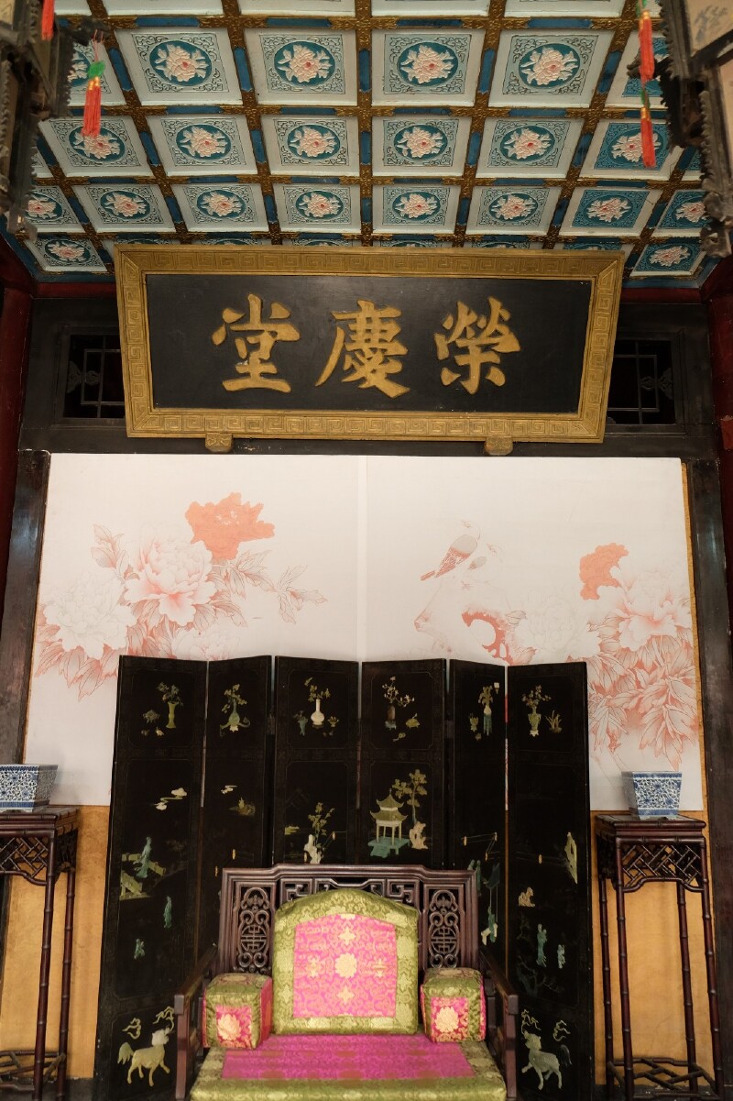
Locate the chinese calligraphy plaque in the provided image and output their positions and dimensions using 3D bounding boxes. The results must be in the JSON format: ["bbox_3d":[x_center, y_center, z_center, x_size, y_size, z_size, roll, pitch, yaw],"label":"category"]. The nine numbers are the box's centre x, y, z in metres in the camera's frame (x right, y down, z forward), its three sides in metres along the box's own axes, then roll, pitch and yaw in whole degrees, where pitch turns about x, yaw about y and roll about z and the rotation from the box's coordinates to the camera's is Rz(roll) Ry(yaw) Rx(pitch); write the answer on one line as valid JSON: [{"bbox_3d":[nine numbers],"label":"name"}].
[{"bbox_3d":[0.008,-0.952,3.902,2.291,0.885,0.110,1,17,0],"label":"chinese calligraphy plaque"}]

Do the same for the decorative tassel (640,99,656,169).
[{"bbox_3d":[0.769,-1.137,2.253,0.030,0.215,0.028,1,-11,1],"label":"decorative tassel"}]

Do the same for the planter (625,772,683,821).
[{"bbox_3d":[1.211,1.033,3.484,0.200,0.190,0.185,0,-11,3],"label":"planter"}]

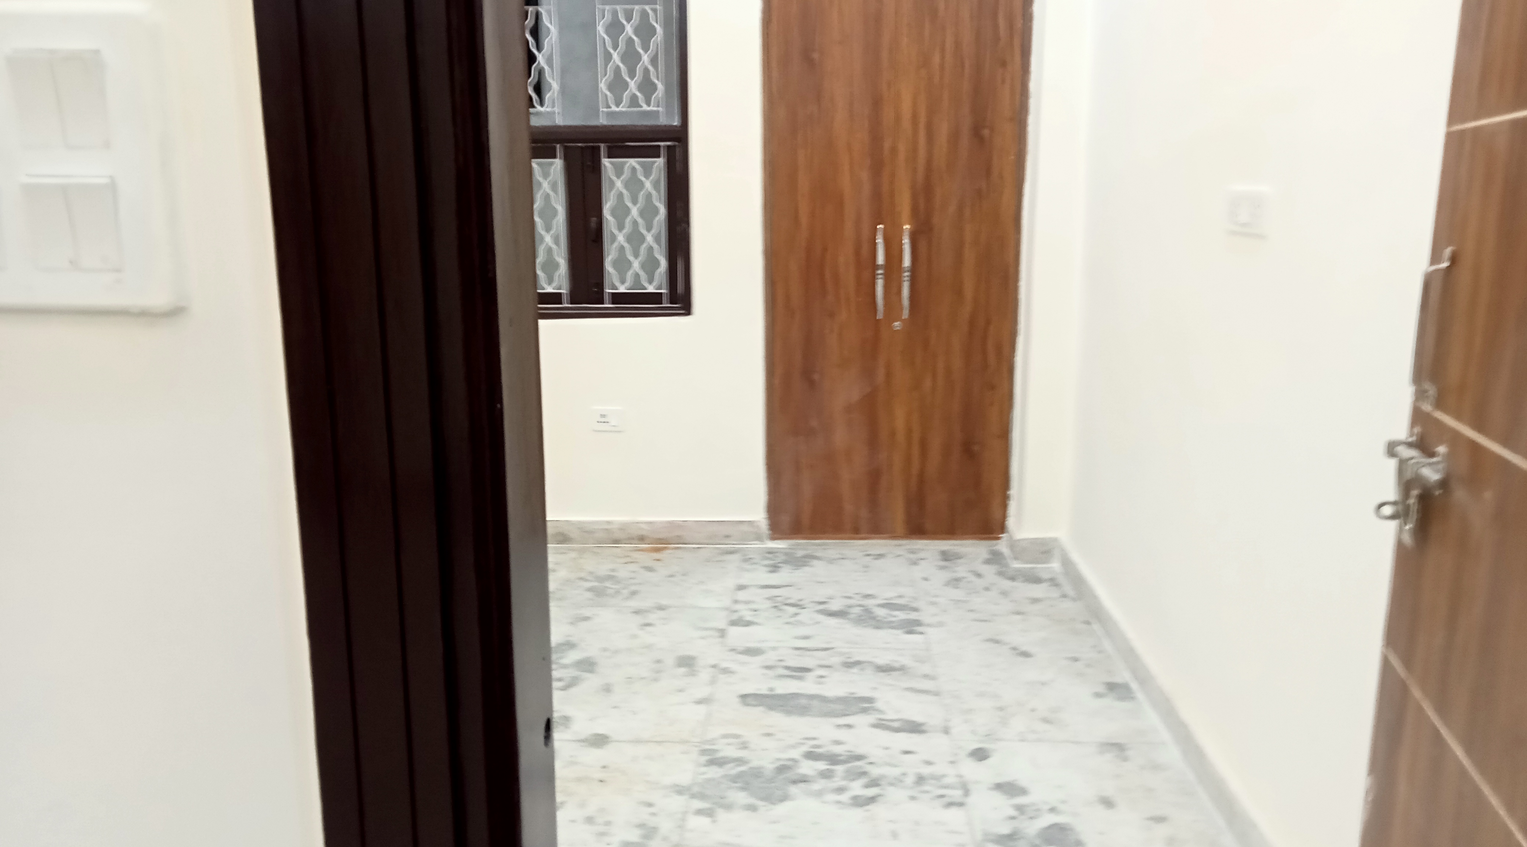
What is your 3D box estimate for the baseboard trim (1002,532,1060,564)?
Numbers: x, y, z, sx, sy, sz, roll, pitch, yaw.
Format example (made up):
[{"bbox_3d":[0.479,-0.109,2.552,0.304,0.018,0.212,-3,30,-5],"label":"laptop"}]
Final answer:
[{"bbox_3d":[1.006,0.453,4.645,0.173,0.104,0.230,0,10,3],"label":"baseboard trim"}]

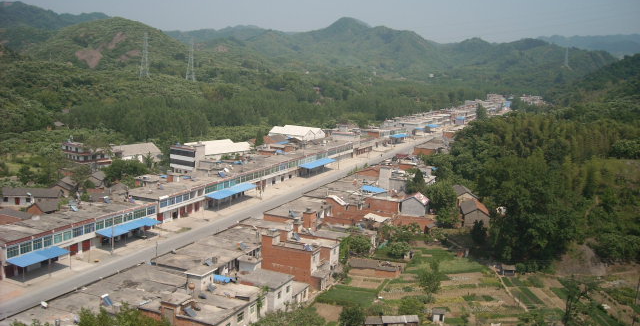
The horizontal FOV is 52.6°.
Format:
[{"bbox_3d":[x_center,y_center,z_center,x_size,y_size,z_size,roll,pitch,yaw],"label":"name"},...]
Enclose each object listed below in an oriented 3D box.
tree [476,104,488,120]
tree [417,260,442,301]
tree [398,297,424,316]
[{"bbox_3d":[131.056,-40.843,520.959,10.063,14.108,10.063,1,10,0],"label":"tree"},{"bbox_3d":[23.335,24.622,136.648,5.490,8.841,5.490,1,10,0],"label":"tree"},{"bbox_3d":[18.106,28.458,127.413,5.119,4.150,4.863,1,10,0],"label":"tree"}]

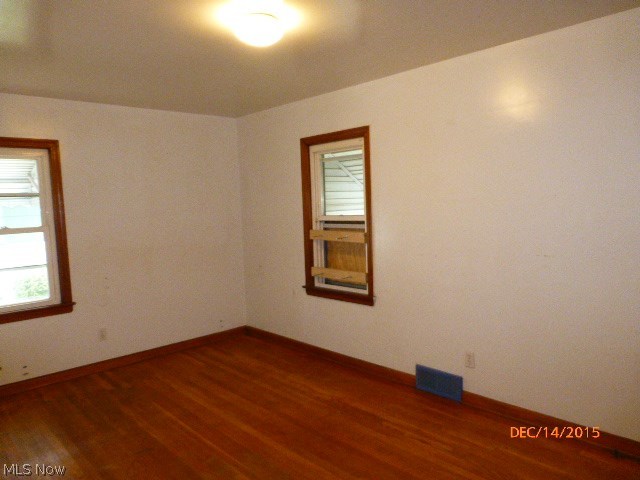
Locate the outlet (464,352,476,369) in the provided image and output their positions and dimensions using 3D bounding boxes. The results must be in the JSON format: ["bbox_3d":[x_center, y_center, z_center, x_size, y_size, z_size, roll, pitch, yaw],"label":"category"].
[{"bbox_3d":[1.056,0.847,3.123,0.012,0.113,0.073,-7,7,-44],"label":"outlet"}]

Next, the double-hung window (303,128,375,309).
[{"bbox_3d":[0.141,-0.194,3.942,0.070,1.480,0.830,-7,7,-44],"label":"double-hung window"}]

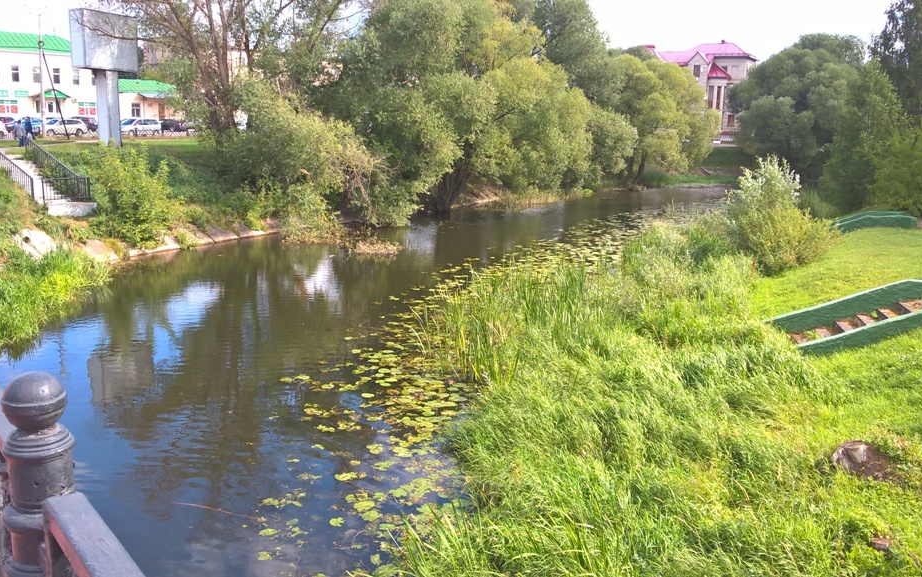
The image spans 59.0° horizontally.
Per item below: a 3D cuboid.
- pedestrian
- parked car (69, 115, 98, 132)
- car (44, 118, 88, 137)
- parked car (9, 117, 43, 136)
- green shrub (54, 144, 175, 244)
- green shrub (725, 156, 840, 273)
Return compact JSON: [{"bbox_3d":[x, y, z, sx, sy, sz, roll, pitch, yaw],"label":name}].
[{"bbox_3d":[-27.708,-9.726,51.200,0.520,1.680,0.380,-5,14,-30],"label":"pedestrian"},{"bbox_3d":[-42.601,-18.551,92.329,4.500,1.680,1.830,10,14,35],"label":"parked car"},{"bbox_3d":[-36.747,-14.749,74.833,1.850,1.650,4.600,10,14,35],"label":"car"},{"bbox_3d":[-41.473,-15.465,77.840,4.200,1.580,1.780,-5,13,-27],"label":"parked car"},{"bbox_3d":[-14.753,-3.994,35.000,4.300,4.050,3.600,2,12,0],"label":"green shrub"},{"bbox_3d":[11.115,-2.508,28.000,3.500,3.850,3.300,2,12,0],"label":"green shrub"}]

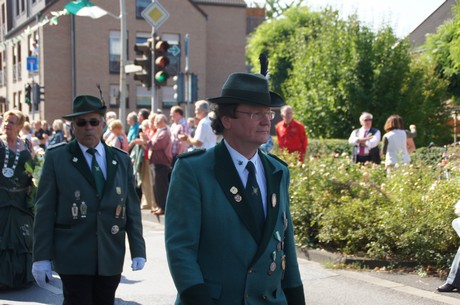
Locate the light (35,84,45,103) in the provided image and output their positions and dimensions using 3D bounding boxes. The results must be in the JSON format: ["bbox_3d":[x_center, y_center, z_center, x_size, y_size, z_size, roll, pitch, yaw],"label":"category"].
[{"bbox_3d":[-8.565,-2.601,34.500,0.360,0.940,0.280,-1,2,-23],"label":"light"}]

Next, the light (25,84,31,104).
[{"bbox_3d":[-9.093,-2.601,34.500,0.280,0.930,0.340,2,3,40],"label":"light"}]

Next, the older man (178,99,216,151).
[{"bbox_3d":[-0.401,0.263,9.600,0.500,1.820,0.500,0,2,-10],"label":"older man"}]

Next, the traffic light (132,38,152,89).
[{"bbox_3d":[-1.660,-1.669,14.600,0.350,0.930,0.280,-1,2,-20],"label":"traffic light"}]

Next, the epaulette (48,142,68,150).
[{"bbox_3d":[-1.018,-0.035,4.500,0.125,0.020,0.055,-18,10,0],"label":"epaulette"}]

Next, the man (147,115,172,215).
[{"bbox_3d":[-1.207,0.205,13.100,0.470,1.710,0.500,0,2,-12],"label":"man"}]

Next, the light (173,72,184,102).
[{"bbox_3d":[-1.649,-2.071,24.500,0.350,0.950,0.280,1,2,29],"label":"light"}]

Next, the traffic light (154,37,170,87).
[{"bbox_3d":[-1.292,-1.707,14.600,0.280,0.930,0.350,-1,2,-20],"label":"traffic light"}]

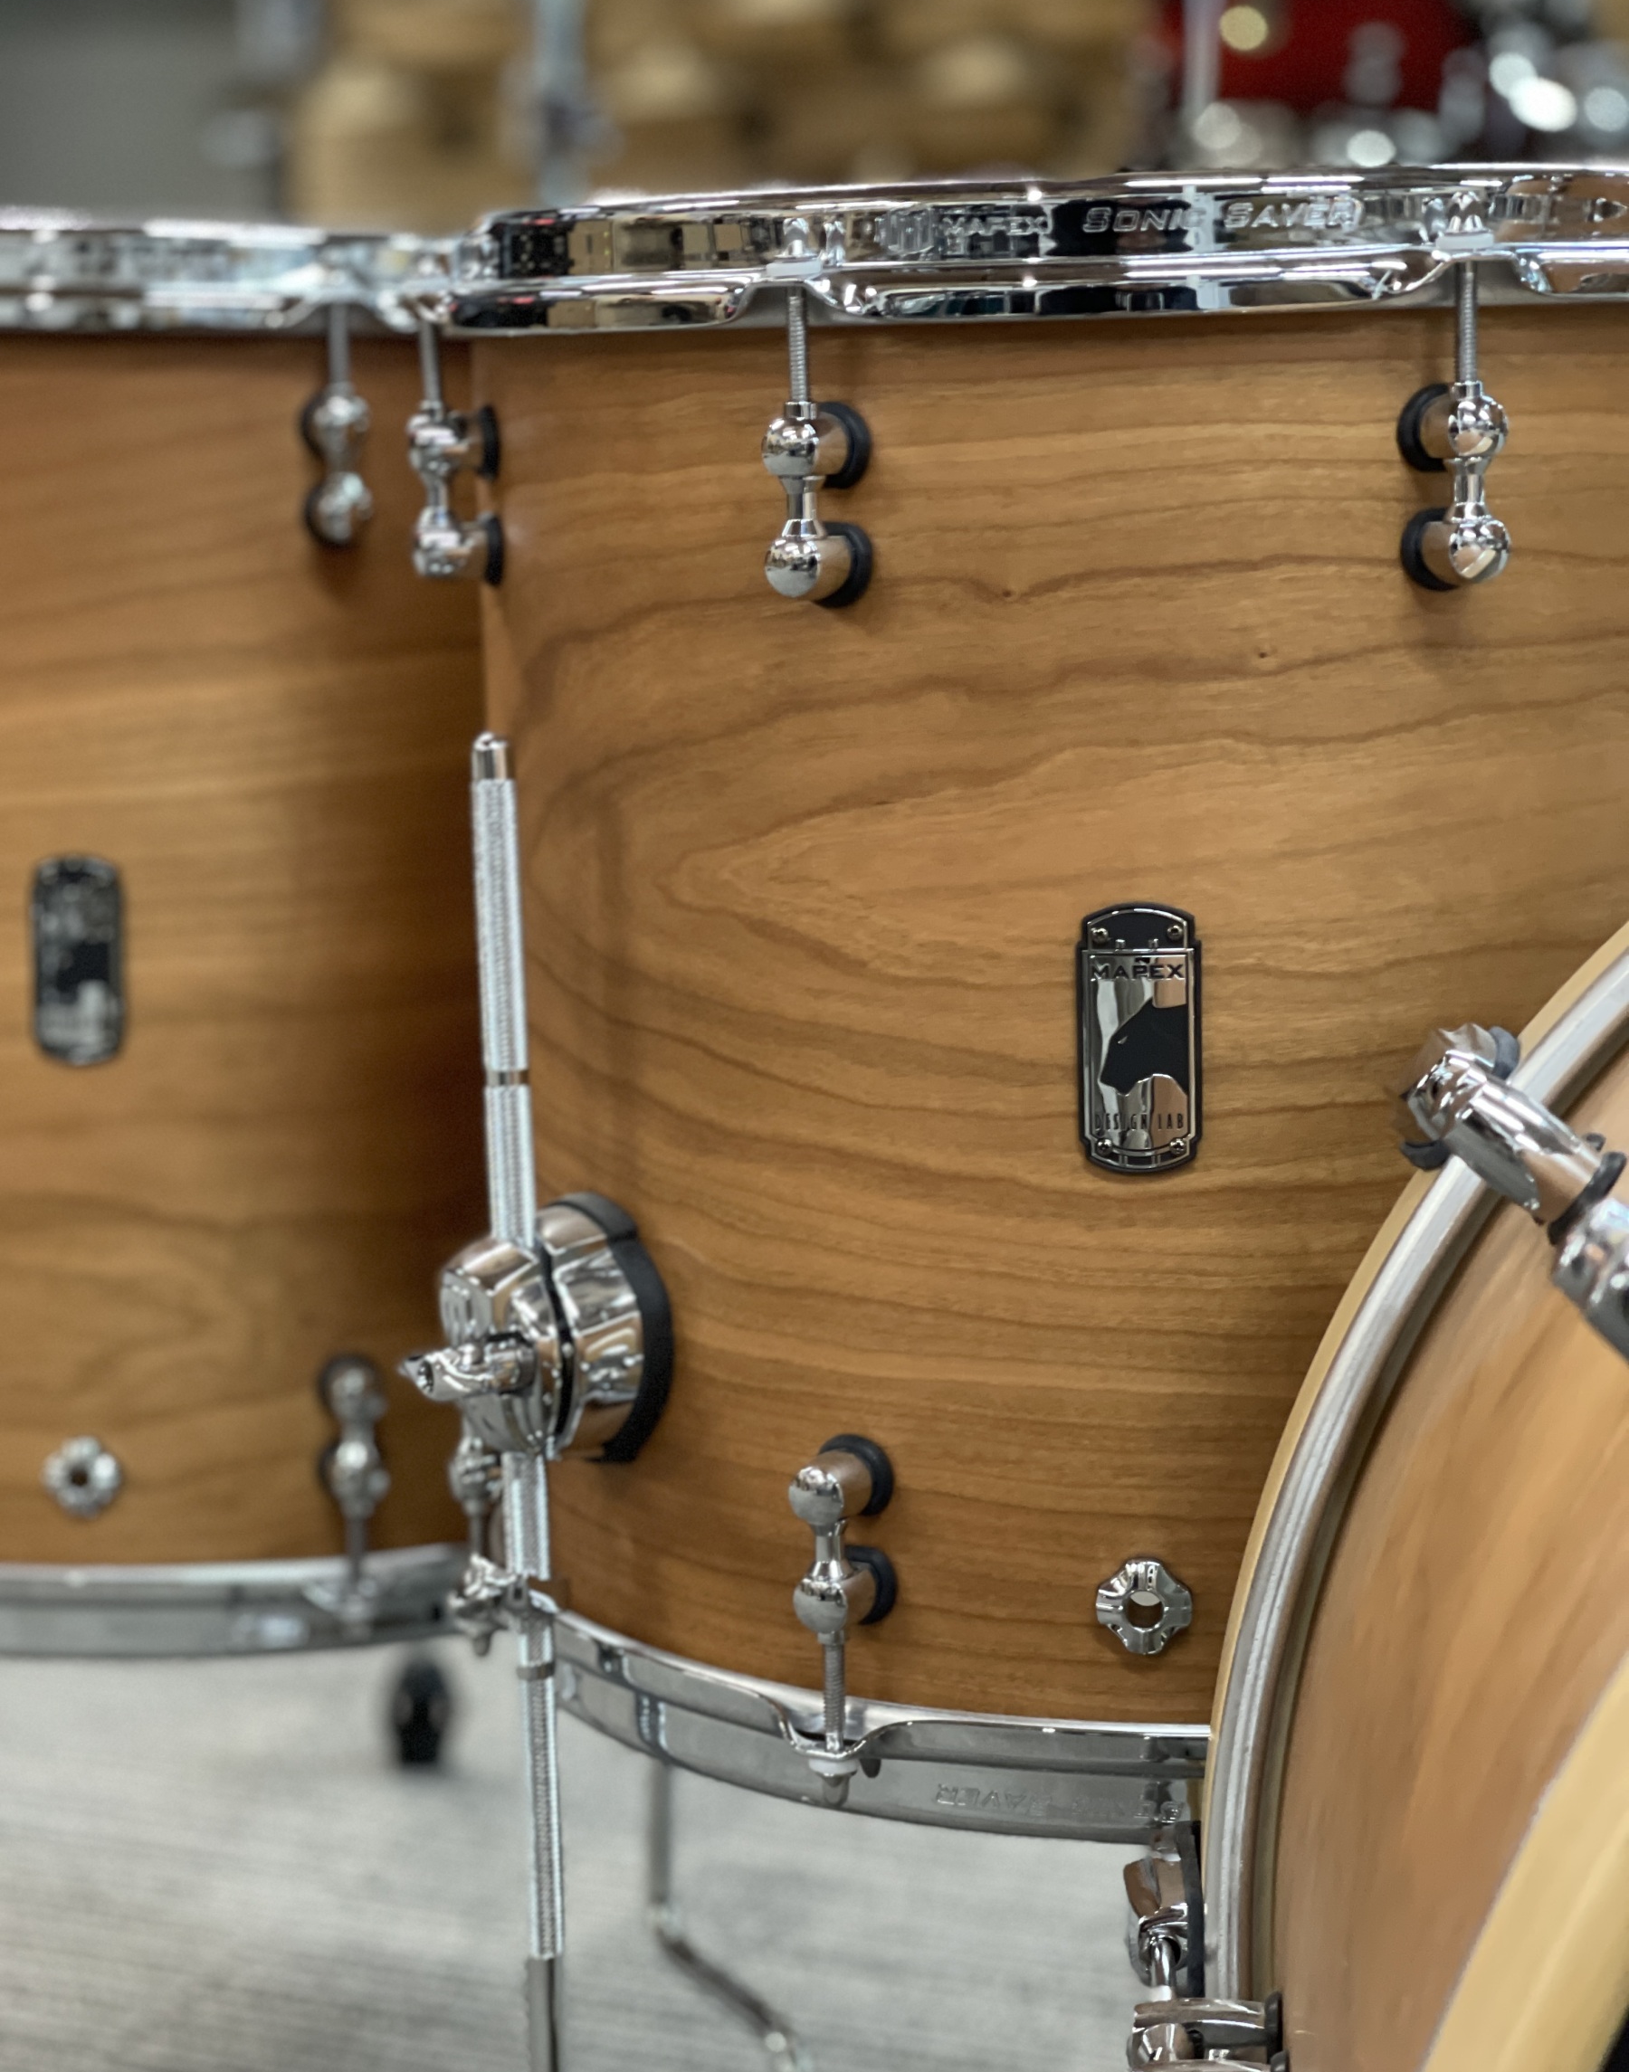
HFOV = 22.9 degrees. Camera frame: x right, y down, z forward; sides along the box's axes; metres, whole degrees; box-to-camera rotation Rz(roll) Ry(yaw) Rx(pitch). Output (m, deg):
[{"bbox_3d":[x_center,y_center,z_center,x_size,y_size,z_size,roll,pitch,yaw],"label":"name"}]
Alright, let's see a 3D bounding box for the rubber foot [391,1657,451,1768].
[{"bbox_3d":[-0.170,0.291,1.730,0.027,0.048,0.027,-1,10,0],"label":"rubber foot"}]

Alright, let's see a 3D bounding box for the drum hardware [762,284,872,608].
[{"bbox_3d":[-0.002,-0.129,0.882,0.019,0.071,0.024,4,11,28],"label":"drum hardware"}]

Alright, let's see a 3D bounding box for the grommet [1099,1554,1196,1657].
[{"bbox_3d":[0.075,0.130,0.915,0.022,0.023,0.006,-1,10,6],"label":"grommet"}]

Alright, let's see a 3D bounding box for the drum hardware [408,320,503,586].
[{"bbox_3d":[-0.091,-0.146,0.991,0.024,0.071,0.019,-5,10,-16],"label":"drum hardware"}]

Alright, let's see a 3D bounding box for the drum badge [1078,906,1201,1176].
[{"bbox_3d":[0.072,0.001,0.893,0.028,0.061,0.004,-1,10,6],"label":"drum badge"}]

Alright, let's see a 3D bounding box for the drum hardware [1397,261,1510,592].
[{"bbox_3d":[0.140,-0.131,0.866,0.019,0.071,0.024,-5,10,-16],"label":"drum hardware"}]

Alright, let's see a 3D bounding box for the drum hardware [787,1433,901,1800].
[{"bbox_3d":[0.006,0.136,0.928,0.019,0.085,0.024,4,11,28],"label":"drum hardware"}]

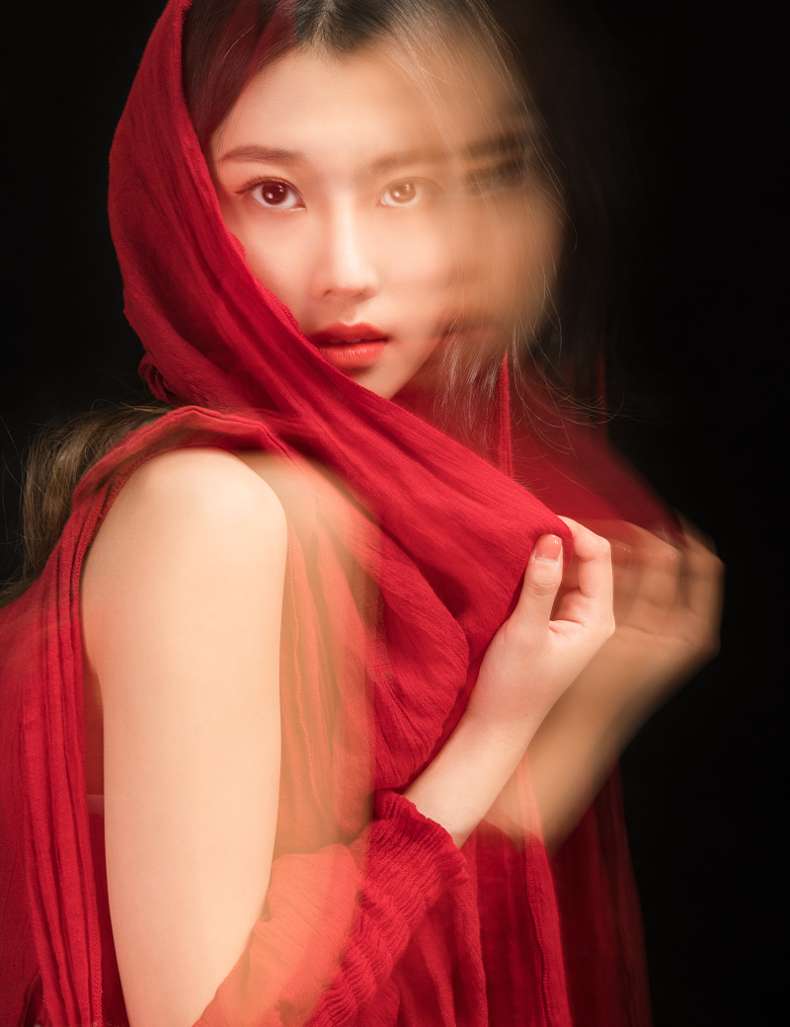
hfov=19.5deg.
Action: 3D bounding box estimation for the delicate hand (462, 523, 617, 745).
[{"bbox_3d":[0.075,0.061,1.115,0.056,0.119,0.078,23,-2,-12],"label":"delicate hand"}]

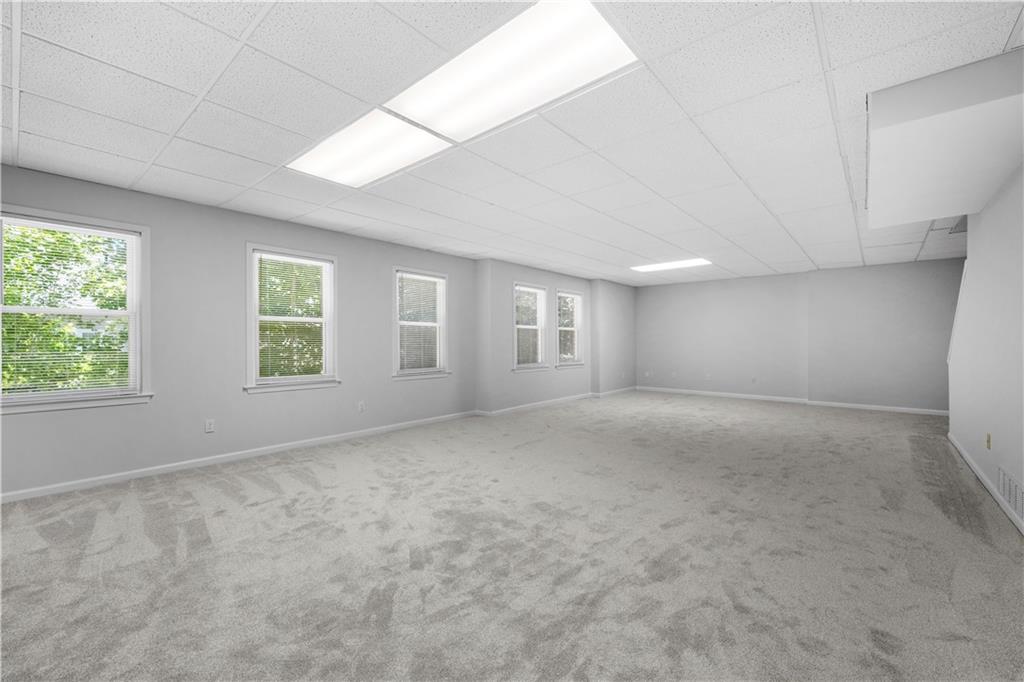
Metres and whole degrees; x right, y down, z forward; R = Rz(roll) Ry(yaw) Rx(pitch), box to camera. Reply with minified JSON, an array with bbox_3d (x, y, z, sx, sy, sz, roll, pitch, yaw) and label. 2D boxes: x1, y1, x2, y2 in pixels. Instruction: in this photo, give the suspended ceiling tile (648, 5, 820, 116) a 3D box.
[{"bbox_3d":[1.064,-1.292,1.872,0.600,0.020,0.600,0,0,41],"label":"suspended ceiling tile"}]

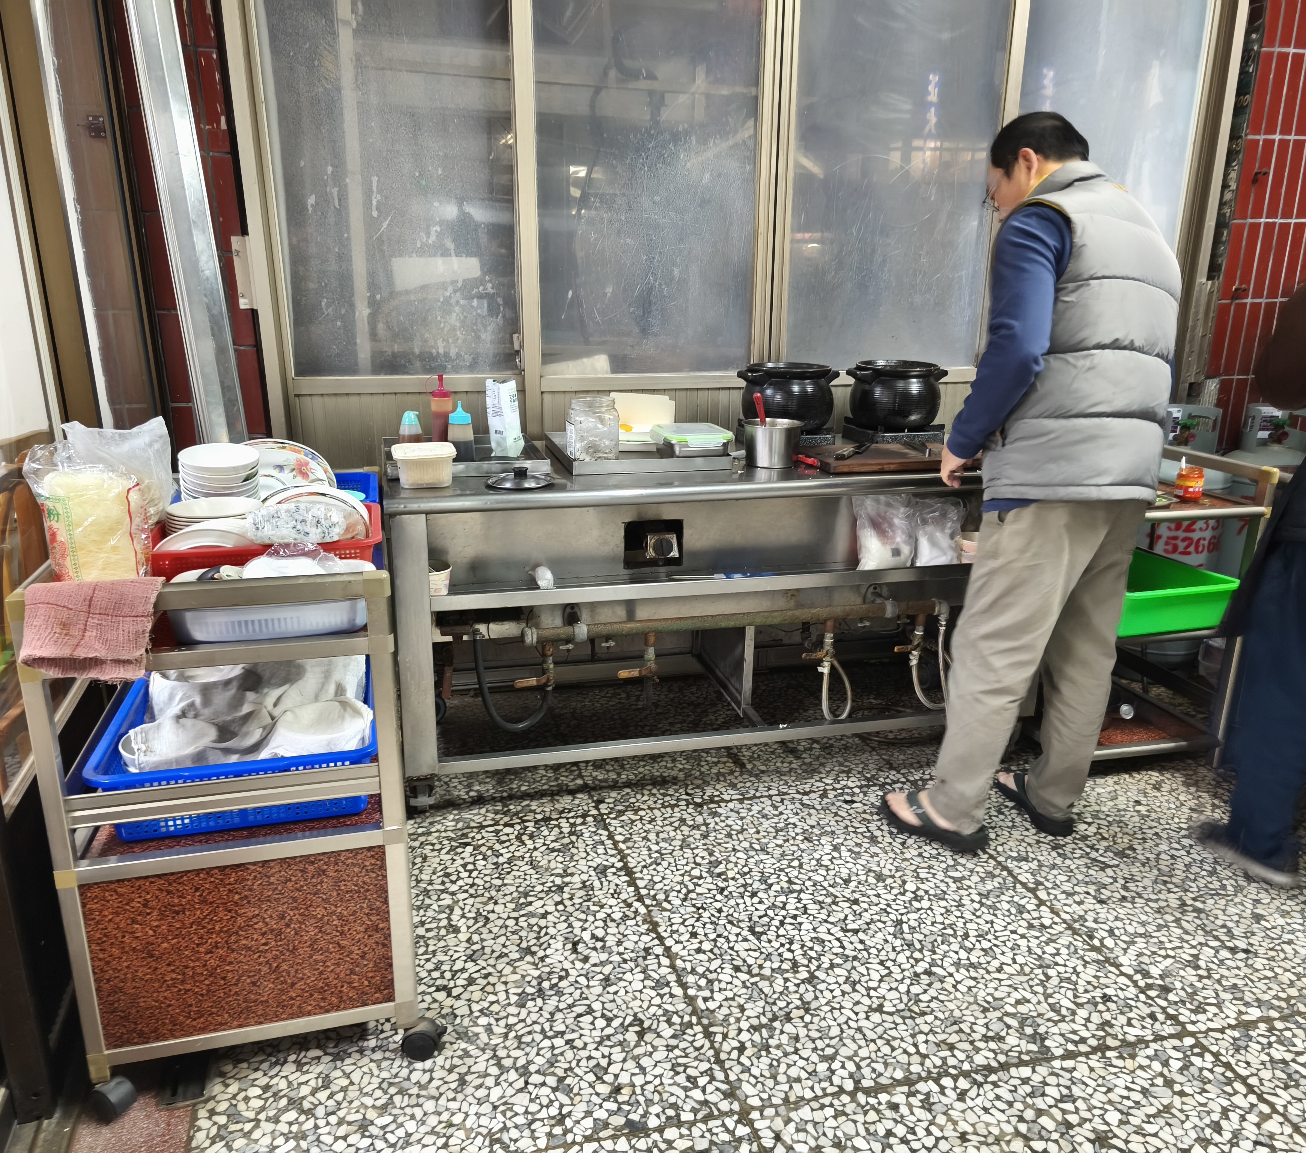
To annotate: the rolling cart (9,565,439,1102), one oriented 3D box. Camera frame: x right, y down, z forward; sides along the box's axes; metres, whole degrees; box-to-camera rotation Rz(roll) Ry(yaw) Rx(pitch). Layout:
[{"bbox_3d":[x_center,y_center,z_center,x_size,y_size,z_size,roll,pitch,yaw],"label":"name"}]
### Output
[{"bbox_3d":[-0.737,0.313,1.958,0.525,0.890,0.800,-4,18,-14],"label":"rolling cart"}]

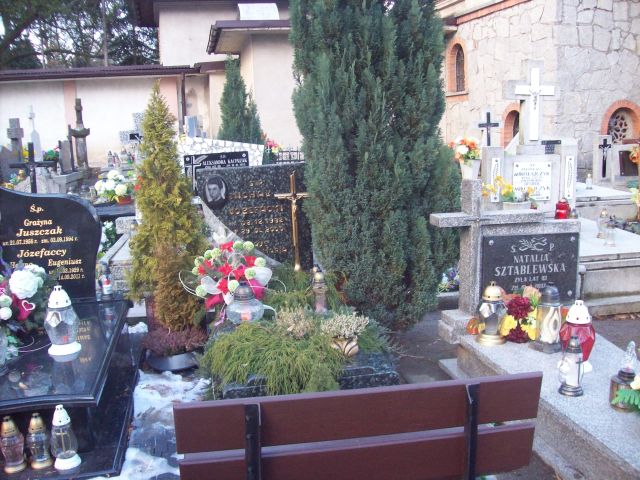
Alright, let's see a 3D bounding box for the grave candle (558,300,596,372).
[{"bbox_3d":[1.211,0.451,3.137,0.165,0.333,0.165,-3,10,-12],"label":"grave candle"}]

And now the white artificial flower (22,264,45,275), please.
[{"bbox_3d":[-1.614,0.186,3.750,0.120,0.100,0.100,-8,12,-33],"label":"white artificial flower"}]

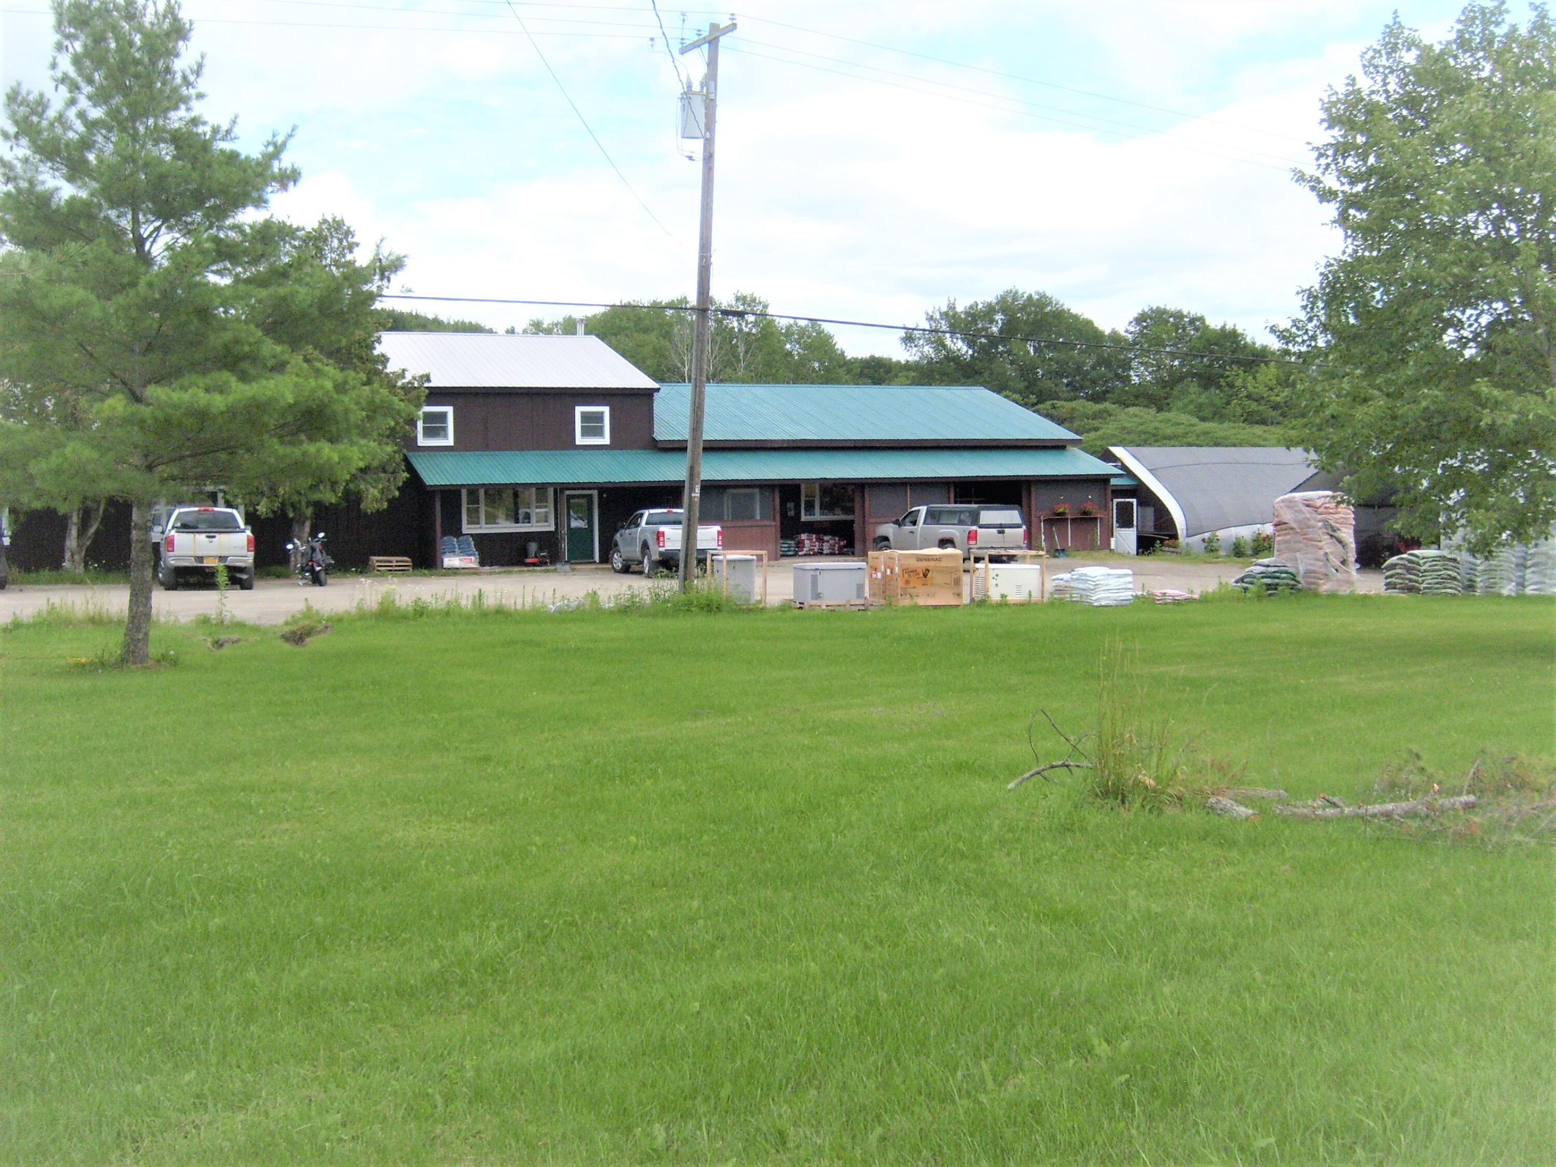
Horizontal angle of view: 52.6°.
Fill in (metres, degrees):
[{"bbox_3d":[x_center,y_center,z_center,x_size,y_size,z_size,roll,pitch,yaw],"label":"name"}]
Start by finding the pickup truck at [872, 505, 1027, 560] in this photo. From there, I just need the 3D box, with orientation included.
[{"bbox_3d":[4.954,-1.381,46.484,2.060,1.880,5.600,-3,4,-27],"label":"pickup truck"}]

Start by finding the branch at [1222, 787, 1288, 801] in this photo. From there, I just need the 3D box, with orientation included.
[{"bbox_3d":[3.069,1.348,10.145,0.420,0.080,0.090,0,4,8],"label":"branch"}]

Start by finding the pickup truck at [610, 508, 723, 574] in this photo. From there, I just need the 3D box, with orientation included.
[{"bbox_3d":[-3.192,-1.137,43.934,1.920,1.820,5.350,-2,4,-20],"label":"pickup truck"}]

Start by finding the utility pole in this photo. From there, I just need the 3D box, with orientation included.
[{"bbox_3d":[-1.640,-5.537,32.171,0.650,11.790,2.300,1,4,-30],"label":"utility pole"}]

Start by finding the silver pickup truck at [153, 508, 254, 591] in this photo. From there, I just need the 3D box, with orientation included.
[{"bbox_3d":[-14.147,-0.904,38.807,2.080,1.930,5.700,-2,4,-23],"label":"silver pickup truck"}]

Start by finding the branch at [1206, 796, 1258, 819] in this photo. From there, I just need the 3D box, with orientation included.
[{"bbox_3d":[2.807,1.367,9.727,0.110,0.100,0.370,-4,5,-40],"label":"branch"}]

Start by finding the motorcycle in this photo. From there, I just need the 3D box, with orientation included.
[{"bbox_3d":[-11.531,-0.600,38.778,0.920,1.260,2.200,-2,4,-23],"label":"motorcycle"}]

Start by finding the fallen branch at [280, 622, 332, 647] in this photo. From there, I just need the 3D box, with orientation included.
[{"bbox_3d":[-7.242,0.733,24.047,0.850,0.300,0.600,-2,4,-15],"label":"fallen branch"}]

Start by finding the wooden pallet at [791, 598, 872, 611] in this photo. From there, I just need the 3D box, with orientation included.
[{"bbox_3d":[1.089,0.399,31.685,1.360,0.150,0.800,-2,4,-21],"label":"wooden pallet"}]

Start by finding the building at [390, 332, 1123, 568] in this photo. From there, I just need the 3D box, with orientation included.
[{"bbox_3d":[-2.303,-4.975,55.314,22.667,7.825,17.000,-2,4,-20],"label":"building"}]

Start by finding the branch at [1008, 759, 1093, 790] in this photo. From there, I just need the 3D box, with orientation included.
[{"bbox_3d":[1.854,1.287,10.689,0.550,0.170,0.180,-2,4,-15],"label":"branch"}]

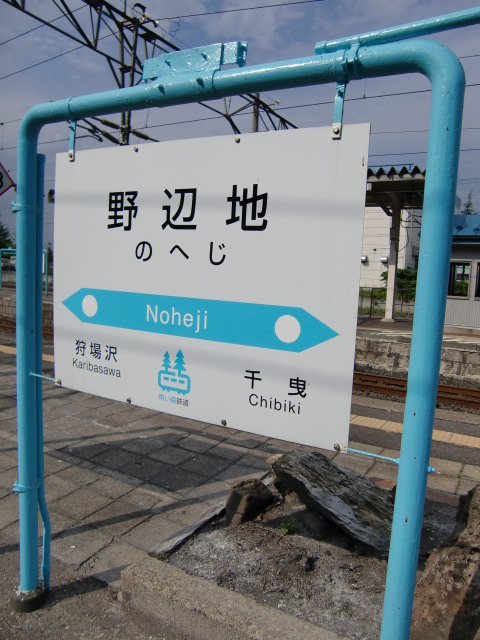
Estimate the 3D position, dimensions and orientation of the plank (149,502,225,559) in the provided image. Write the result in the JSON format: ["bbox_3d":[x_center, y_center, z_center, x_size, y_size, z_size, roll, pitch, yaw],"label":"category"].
[{"bbox_3d":[-0.213,1.144,2.841,0.090,0.050,0.740,7,8,30],"label":"plank"}]

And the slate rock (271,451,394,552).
[{"bbox_3d":[0.622,1.123,3.280,0.840,0.140,0.370,27,26,28],"label":"slate rock"}]

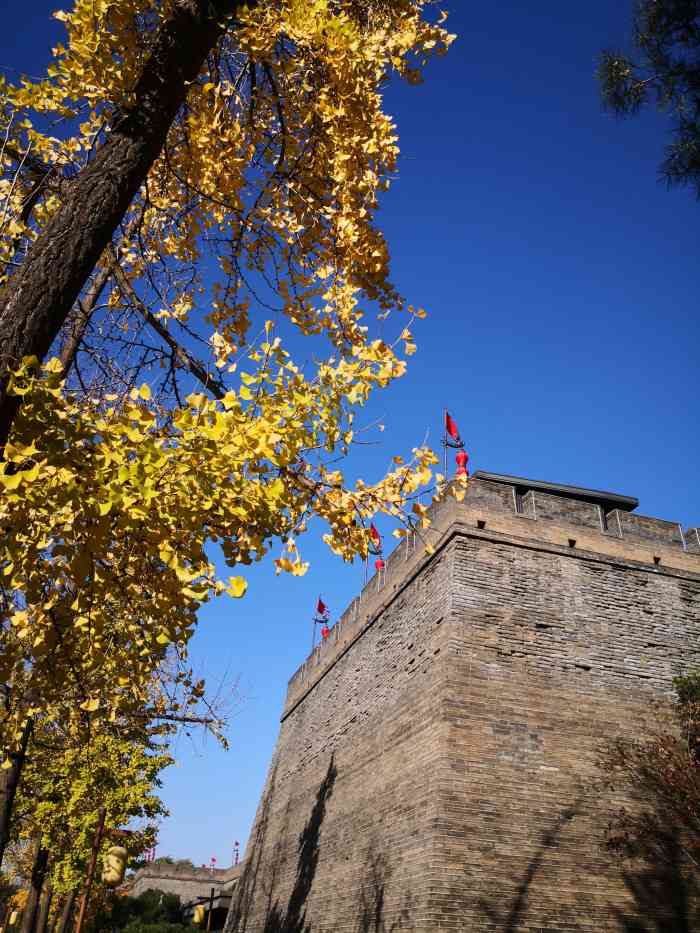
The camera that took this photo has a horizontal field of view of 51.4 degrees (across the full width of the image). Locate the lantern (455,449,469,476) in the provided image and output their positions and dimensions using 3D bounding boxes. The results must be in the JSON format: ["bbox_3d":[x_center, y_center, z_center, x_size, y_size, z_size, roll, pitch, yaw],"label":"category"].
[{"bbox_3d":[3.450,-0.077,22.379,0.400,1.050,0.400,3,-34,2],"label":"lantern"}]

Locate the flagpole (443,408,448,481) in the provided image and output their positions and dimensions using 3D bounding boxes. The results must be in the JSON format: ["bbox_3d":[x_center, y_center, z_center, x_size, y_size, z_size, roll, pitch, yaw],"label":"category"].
[{"bbox_3d":[2.913,0.144,22.046,0.080,4.700,0.080,12,-34,-12],"label":"flagpole"}]

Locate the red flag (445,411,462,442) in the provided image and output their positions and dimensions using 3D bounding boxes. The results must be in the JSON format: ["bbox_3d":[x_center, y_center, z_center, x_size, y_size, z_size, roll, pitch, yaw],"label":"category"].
[{"bbox_3d":[3.283,-1.269,23.083,0.550,1.100,0.150,12,-34,-12],"label":"red flag"}]

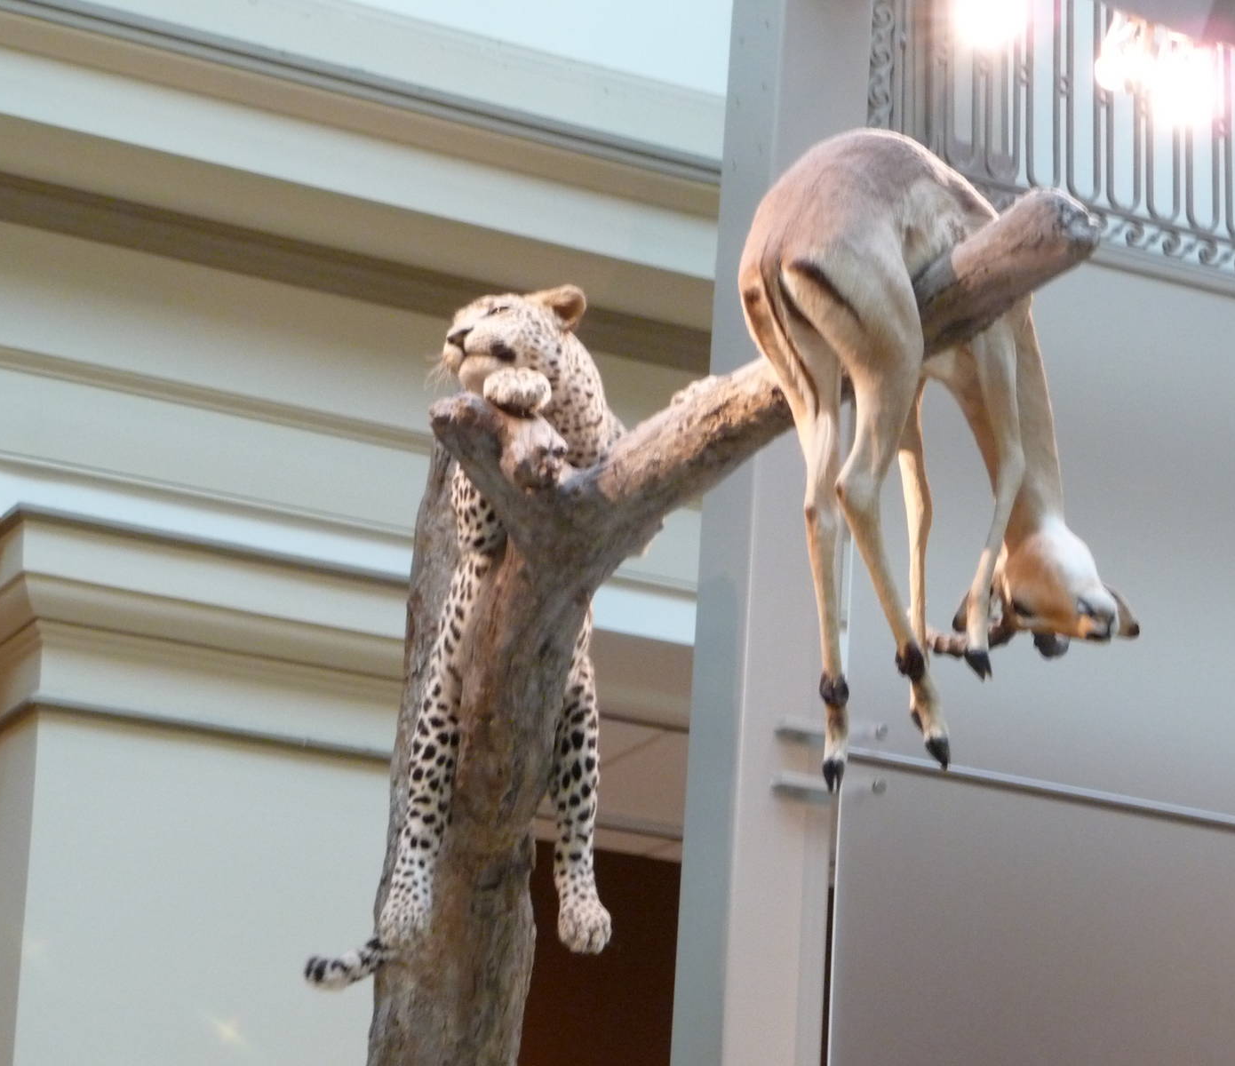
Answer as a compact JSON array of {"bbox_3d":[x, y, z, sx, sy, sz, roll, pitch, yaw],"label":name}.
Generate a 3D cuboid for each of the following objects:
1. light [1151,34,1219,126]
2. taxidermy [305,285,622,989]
[{"bbox_3d":[1.229,-0.986,9.970,0.130,0.170,0.140,-6,-20,24],"label":"light"},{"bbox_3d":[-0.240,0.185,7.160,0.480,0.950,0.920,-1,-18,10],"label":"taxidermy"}]

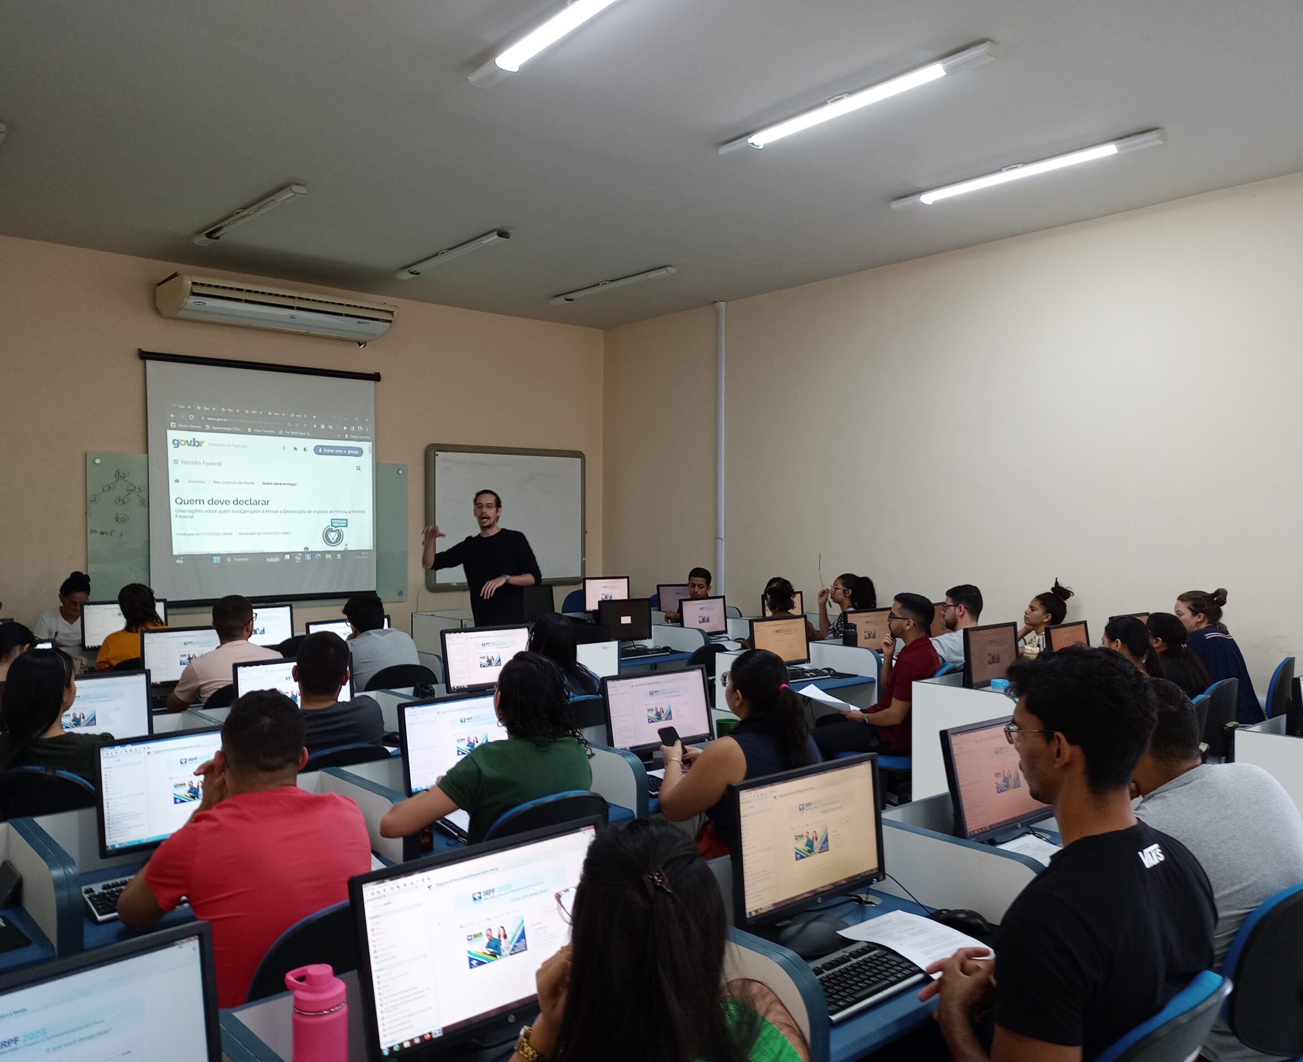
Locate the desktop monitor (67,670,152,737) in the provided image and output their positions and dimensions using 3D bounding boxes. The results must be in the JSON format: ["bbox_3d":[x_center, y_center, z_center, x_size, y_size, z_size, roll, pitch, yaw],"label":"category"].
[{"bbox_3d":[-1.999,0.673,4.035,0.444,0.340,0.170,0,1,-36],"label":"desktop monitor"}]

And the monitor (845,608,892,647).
[{"bbox_3d":[1.375,0.670,7.200,0.475,0.360,0.200,0,0,-43],"label":"monitor"}]

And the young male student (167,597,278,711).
[{"bbox_3d":[-1.700,0.887,4.576,0.520,1.280,0.750,-1,1,-44],"label":"young male student"}]

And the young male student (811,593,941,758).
[{"bbox_3d":[1.170,0.950,5.980,0.520,1.270,0.820,0,0,-45],"label":"young male student"}]

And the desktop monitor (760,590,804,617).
[{"bbox_3d":[0.894,0.597,7.775,0.443,0.345,0.180,-1,1,-44],"label":"desktop monitor"}]

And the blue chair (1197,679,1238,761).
[{"bbox_3d":[2.244,1.094,4.907,0.520,0.930,0.560,0,1,-44],"label":"blue chair"}]

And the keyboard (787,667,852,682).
[{"bbox_3d":[0.704,0.751,5.814,0.450,0.030,0.160,-1,1,-44],"label":"keyboard"}]

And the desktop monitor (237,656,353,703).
[{"bbox_3d":[-1.240,0.619,3.999,0.443,0.345,0.180,-1,1,-44],"label":"desktop monitor"}]

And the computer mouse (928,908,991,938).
[{"bbox_3d":[0.645,0.824,2.405,0.064,0.040,0.115,0,0,-40],"label":"computer mouse"}]

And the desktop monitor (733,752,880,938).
[{"bbox_3d":[0.340,0.672,2.400,0.475,0.360,0.200,0,0,-43],"label":"desktop monitor"}]

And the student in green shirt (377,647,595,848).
[{"bbox_3d":[-0.452,0.943,3.166,0.560,1.230,0.780,0,1,-39],"label":"student in green shirt"}]

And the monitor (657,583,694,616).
[{"bbox_3d":[0.245,0.644,9.900,0.475,0.360,0.200,0,0,-43],"label":"monitor"}]

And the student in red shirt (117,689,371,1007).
[{"bbox_3d":[-0.855,0.934,2.426,0.560,1.250,0.800,0,0,-33],"label":"student in red shirt"}]

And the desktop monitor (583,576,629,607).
[{"bbox_3d":[-0.346,0.524,8.705,0.443,0.345,0.180,-1,1,-44],"label":"desktop monitor"}]

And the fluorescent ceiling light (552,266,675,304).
[{"bbox_3d":[-0.332,-1.913,8.930,0.090,0.060,1.530,0,1,-39],"label":"fluorescent ceiling light"}]

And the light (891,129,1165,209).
[{"bbox_3d":[1.970,-1.935,6.220,0.080,0.070,1.620,0,0,-40],"label":"light"}]

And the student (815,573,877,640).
[{"bbox_3d":[1.351,0.906,8.066,0.750,1.230,0.520,0,0,32],"label":"student"}]

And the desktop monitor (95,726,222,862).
[{"bbox_3d":[-1.081,0.646,2.715,0.443,0.345,0.180,-1,1,-44],"label":"desktop monitor"}]

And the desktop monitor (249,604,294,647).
[{"bbox_3d":[-2.313,0.600,6.683,0.450,0.325,0.165,0,1,-42],"label":"desktop monitor"}]

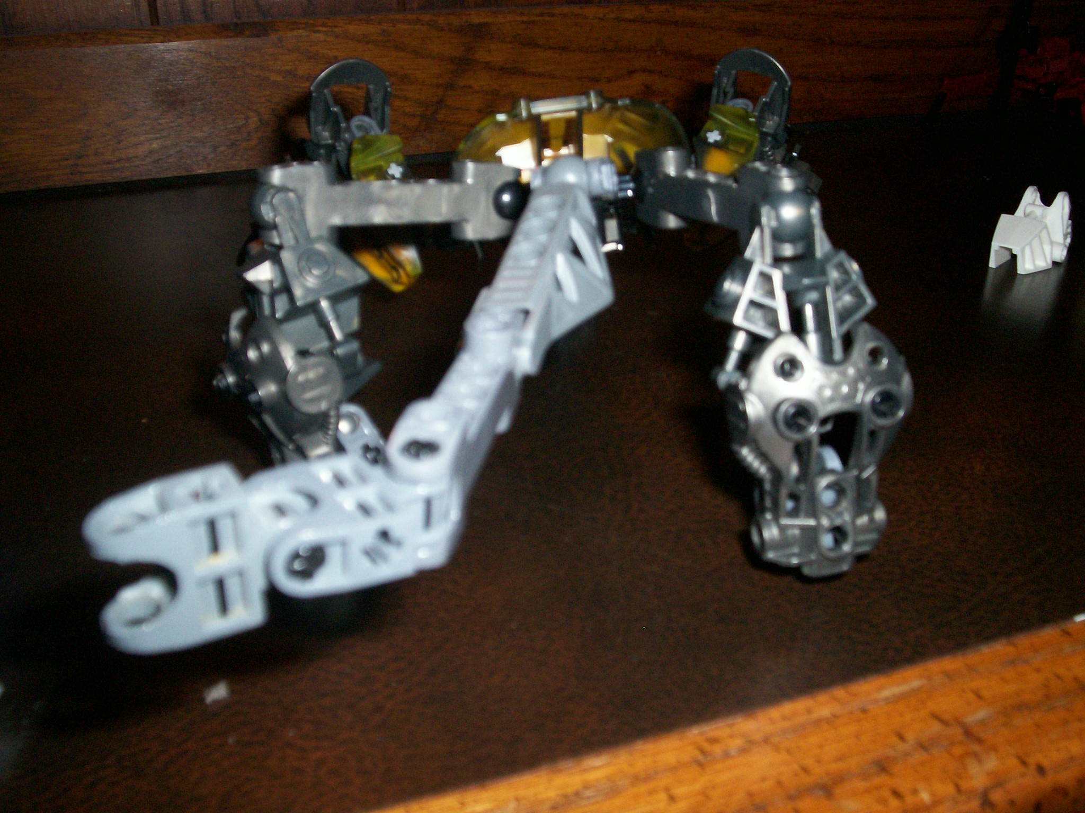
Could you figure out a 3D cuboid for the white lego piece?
[{"bbox_3d":[0.159,-0.058,0.368,0.027,0.023,0.017,-22,32,-40],"label":"white lego piece"}]

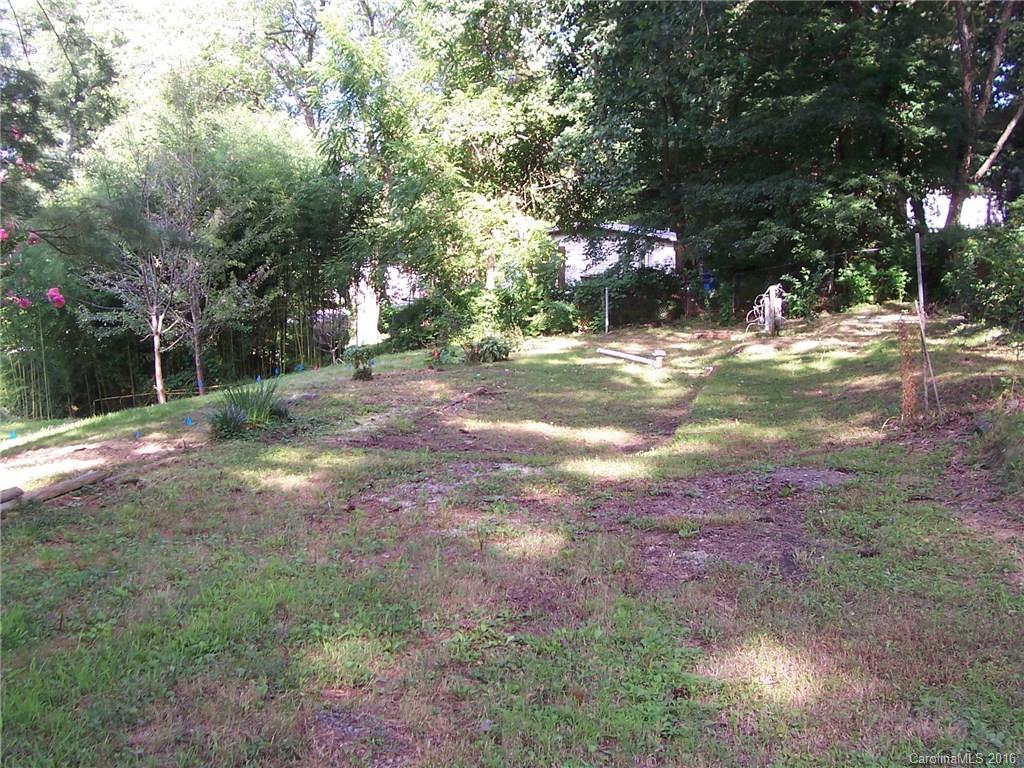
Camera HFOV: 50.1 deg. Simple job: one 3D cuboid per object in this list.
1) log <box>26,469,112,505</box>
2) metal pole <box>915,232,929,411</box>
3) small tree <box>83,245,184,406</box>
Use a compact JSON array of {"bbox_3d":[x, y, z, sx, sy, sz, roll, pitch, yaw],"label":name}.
[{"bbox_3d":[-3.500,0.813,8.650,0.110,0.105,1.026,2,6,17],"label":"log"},{"bbox_3d":[4.350,-0.656,11.610,0.048,1.894,0.048,-5,5,0],"label":"metal pole"},{"bbox_3d":[-5.243,-0.861,15.200,1.420,2.280,1.350,0,5,0],"label":"small tree"}]

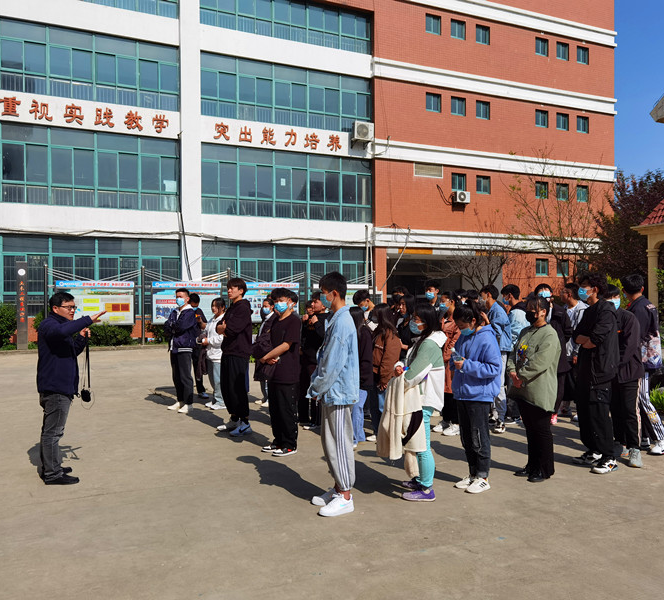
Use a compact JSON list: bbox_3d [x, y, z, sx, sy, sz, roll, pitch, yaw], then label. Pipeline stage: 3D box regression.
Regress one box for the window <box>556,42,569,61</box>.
[{"bbox_3d":[12.030,-12.940,32.567,0.848,0.912,0.150,0,0,-24],"label":"window"}]

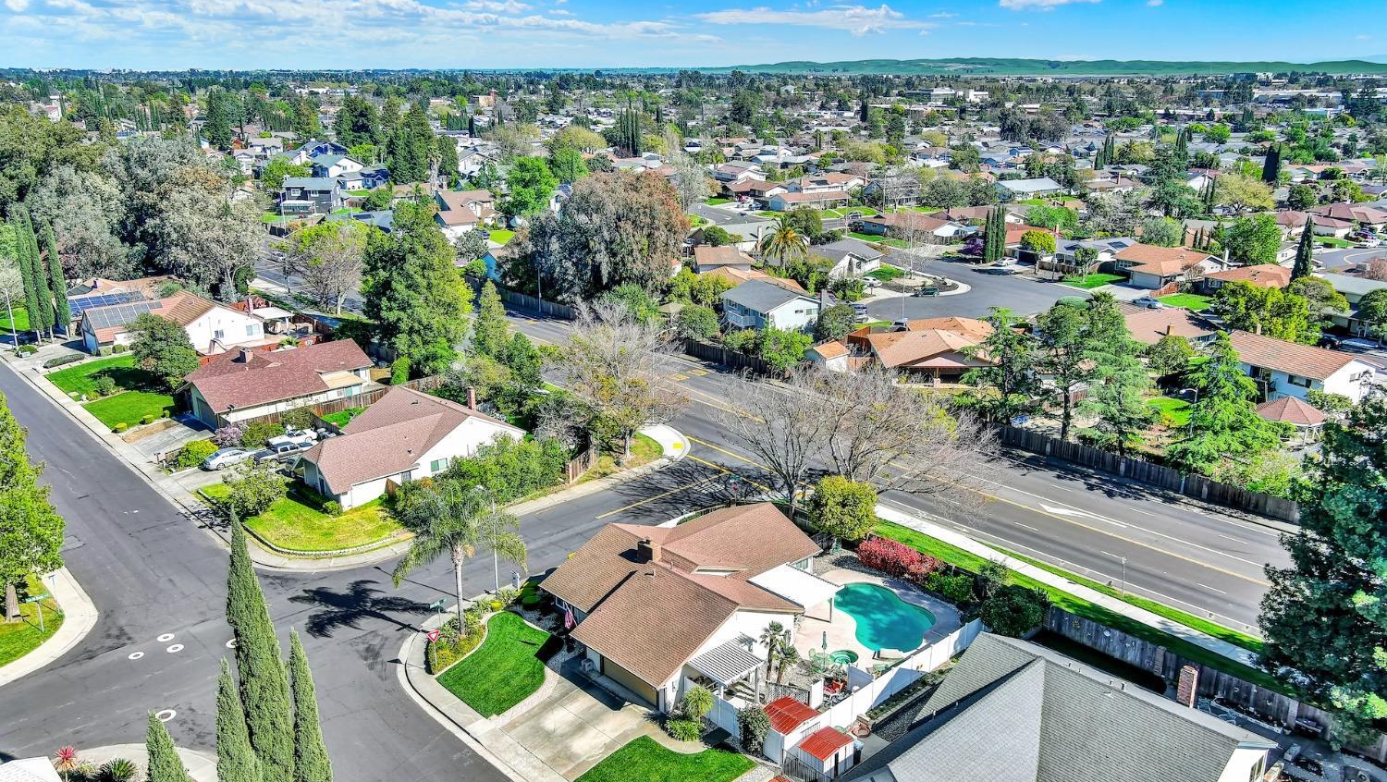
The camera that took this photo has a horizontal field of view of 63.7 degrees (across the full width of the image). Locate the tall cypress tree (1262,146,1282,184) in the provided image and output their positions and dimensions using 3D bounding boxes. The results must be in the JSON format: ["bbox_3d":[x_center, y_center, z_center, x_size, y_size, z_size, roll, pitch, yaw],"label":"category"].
[{"bbox_3d":[173.408,-67.710,335.489,6.200,13.200,5.200,0,16,0],"label":"tall cypress tree"}]

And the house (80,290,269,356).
[{"bbox_3d":[-69.471,-9.300,147.830,20.400,5.400,14.900,-14,21,-40],"label":"house"}]

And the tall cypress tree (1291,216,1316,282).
[{"bbox_3d":[95.677,-21.075,175.646,3.800,12.700,3.800,0,16,0],"label":"tall cypress tree"}]

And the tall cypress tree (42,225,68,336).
[{"bbox_3d":[-83.530,-14.457,146.224,2.000,16.000,2.000,0,16,0],"label":"tall cypress tree"}]

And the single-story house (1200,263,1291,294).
[{"bbox_3d":[90.973,-17.258,176.666,14.500,4.800,15.500,-9,19,-29],"label":"single-story house"}]

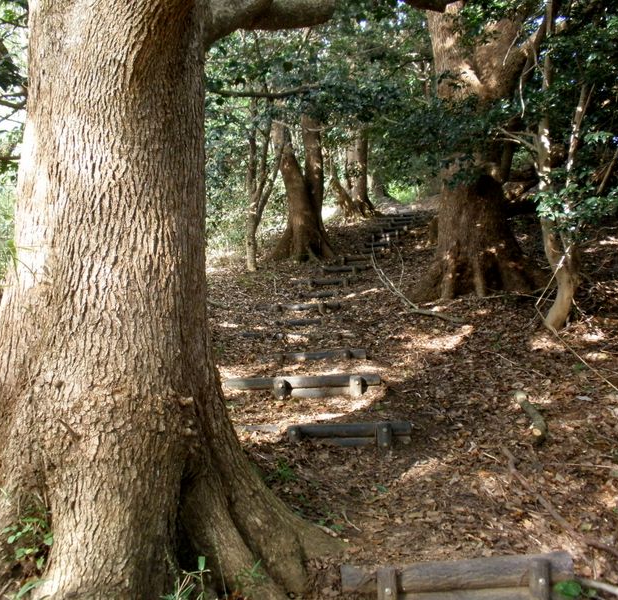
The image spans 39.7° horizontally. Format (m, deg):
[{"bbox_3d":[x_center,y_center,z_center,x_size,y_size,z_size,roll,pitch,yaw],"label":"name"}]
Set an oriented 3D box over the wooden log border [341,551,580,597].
[{"bbox_3d":[0.677,1.257,3.900,1.058,0.210,0.200,-1,2,-5],"label":"wooden log border"}]

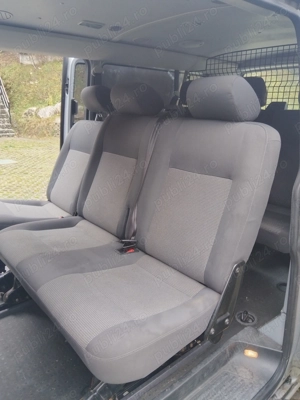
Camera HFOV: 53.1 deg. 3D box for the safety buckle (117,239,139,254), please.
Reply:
[{"bbox_3d":[-0.099,0.202,1.301,0.069,0.050,0.064,-12,20,-37],"label":"safety buckle"}]

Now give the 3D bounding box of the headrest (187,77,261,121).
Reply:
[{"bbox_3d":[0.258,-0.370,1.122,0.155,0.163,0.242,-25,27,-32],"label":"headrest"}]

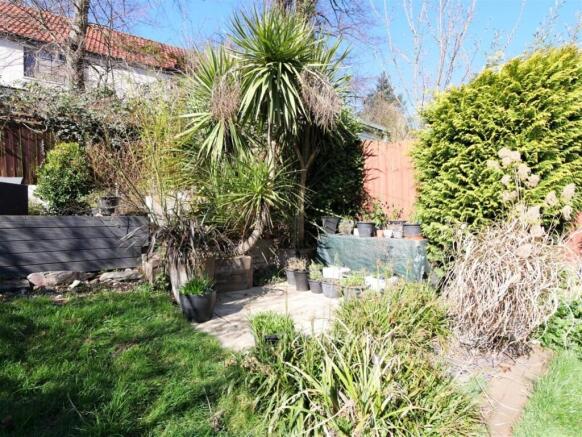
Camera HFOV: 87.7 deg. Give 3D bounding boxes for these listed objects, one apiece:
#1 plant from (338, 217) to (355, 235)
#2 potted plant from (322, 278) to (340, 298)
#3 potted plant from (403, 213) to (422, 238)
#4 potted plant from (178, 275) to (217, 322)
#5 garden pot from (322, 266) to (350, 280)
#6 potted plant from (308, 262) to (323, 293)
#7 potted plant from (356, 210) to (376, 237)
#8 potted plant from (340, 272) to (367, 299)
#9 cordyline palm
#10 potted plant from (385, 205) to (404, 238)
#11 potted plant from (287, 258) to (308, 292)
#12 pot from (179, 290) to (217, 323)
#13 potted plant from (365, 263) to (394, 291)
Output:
[{"bbox_3d":[1.063,0.134,5.800,0.300,0.340,0.300,0,0,0],"label":"plant"},{"bbox_3d":[0.635,1.095,4.750,0.280,0.290,0.280,0,0,0],"label":"potted plant"},{"bbox_3d":[2.227,0.128,5.550,0.350,0.460,0.340,0,0,0],"label":"potted plant"},{"bbox_3d":[-0.982,0.825,3.180,0.390,0.450,0.390,0,0,0],"label":"potted plant"},{"bbox_3d":[0.714,0.925,4.750,0.400,0.250,0.260,0,0,0],"label":"garden pot"},{"bbox_3d":[0.353,0.845,4.310,0.195,0.410,0.195,0,0,0],"label":"potted plant"},{"bbox_3d":[1.321,0.100,5.300,0.320,0.430,0.320,0,0,0],"label":"potted plant"},{"bbox_3d":[0.944,1.040,4.650,0.400,0.400,0.380,0,0,0],"label":"potted plant"},{"bbox_3d":[-0.463,-1.617,5.500,2.950,4.400,2.600,0,0,0],"label":"cordyline palm"},{"bbox_3d":[1.914,0.074,5.600,0.350,0.570,0.340,0,0,0],"label":"potted plant"},{"bbox_3d":[0.103,0.820,4.580,0.310,0.460,0.310,0,0,0],"label":"potted plant"},{"bbox_3d":[-0.982,0.905,3.180,0.380,0.290,0.380,0,0,0],"label":"pot"},{"bbox_3d":[1.447,0.956,4.950,0.450,0.460,0.400,0,0,0],"label":"potted plant"}]

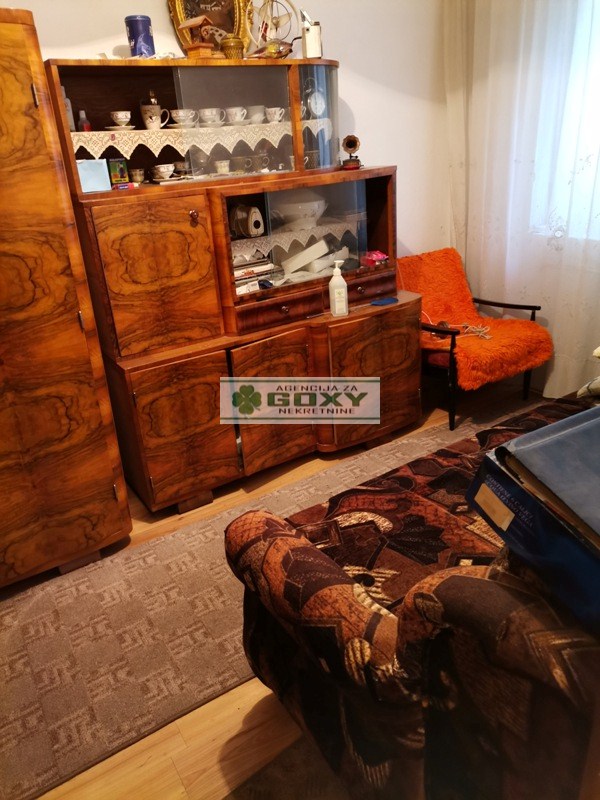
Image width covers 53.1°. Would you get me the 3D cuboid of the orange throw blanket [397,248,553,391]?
[{"bbox_3d":[0.871,-0.482,3.260,0.646,0.563,0.716,-17,25,-28],"label":"orange throw blanket"}]

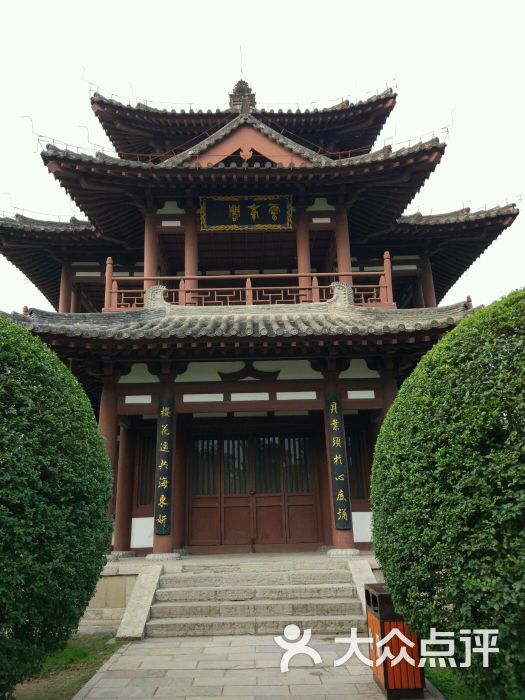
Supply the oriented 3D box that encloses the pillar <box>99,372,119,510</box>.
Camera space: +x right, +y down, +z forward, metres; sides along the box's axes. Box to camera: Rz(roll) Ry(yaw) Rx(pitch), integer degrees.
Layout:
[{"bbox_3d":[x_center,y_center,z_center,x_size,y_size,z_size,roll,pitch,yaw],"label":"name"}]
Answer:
[{"bbox_3d":[-3.063,2.231,11.123,0.370,3.350,0.370,-1,-16,0],"label":"pillar"}]

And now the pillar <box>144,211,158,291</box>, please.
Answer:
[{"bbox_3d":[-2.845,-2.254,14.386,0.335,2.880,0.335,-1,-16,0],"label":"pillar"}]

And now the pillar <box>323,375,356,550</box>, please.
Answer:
[{"bbox_3d":[1.476,2.133,11.140,0.370,3.360,0.370,-1,-16,0],"label":"pillar"}]

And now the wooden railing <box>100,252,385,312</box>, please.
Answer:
[{"bbox_3d":[-0.285,-1.466,12.252,6.242,1.287,0.250,-1,-16,-1],"label":"wooden railing"}]

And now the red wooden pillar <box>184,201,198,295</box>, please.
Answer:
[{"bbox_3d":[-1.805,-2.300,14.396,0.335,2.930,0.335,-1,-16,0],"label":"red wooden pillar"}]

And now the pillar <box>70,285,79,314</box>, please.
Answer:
[{"bbox_3d":[-6.501,-1.087,19.549,0.312,3.260,0.312,-1,-17,-1],"label":"pillar"}]

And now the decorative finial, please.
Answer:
[{"bbox_3d":[-0.725,-9.139,20.534,0.943,1.523,0.943,-1,-16,-1],"label":"decorative finial"}]

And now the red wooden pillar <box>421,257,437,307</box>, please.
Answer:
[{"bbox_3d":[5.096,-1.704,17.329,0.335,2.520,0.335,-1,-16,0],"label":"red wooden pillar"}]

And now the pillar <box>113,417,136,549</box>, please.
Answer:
[{"bbox_3d":[-2.971,2.712,12.337,0.360,3.090,0.360,-1,-16,0],"label":"pillar"}]

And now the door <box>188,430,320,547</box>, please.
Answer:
[{"bbox_3d":[-0.174,2.694,11.011,2.519,2.166,0.120,-1,-16,-1],"label":"door"}]

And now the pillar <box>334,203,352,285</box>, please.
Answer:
[{"bbox_3d":[1.915,-2.128,13.178,0.290,2.762,0.290,-1,-16,-1],"label":"pillar"}]

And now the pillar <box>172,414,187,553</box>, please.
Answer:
[{"bbox_3d":[-1.826,2.689,12.341,0.360,3.090,0.360,-1,-16,0],"label":"pillar"}]

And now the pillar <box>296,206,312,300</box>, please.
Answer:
[{"bbox_3d":[0.985,-2.095,13.163,0.290,2.721,0.290,-1,-16,-1],"label":"pillar"}]

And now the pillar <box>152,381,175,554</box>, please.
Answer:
[{"bbox_3d":[-1.903,2.193,11.131,0.370,3.380,0.370,-1,-16,0],"label":"pillar"}]

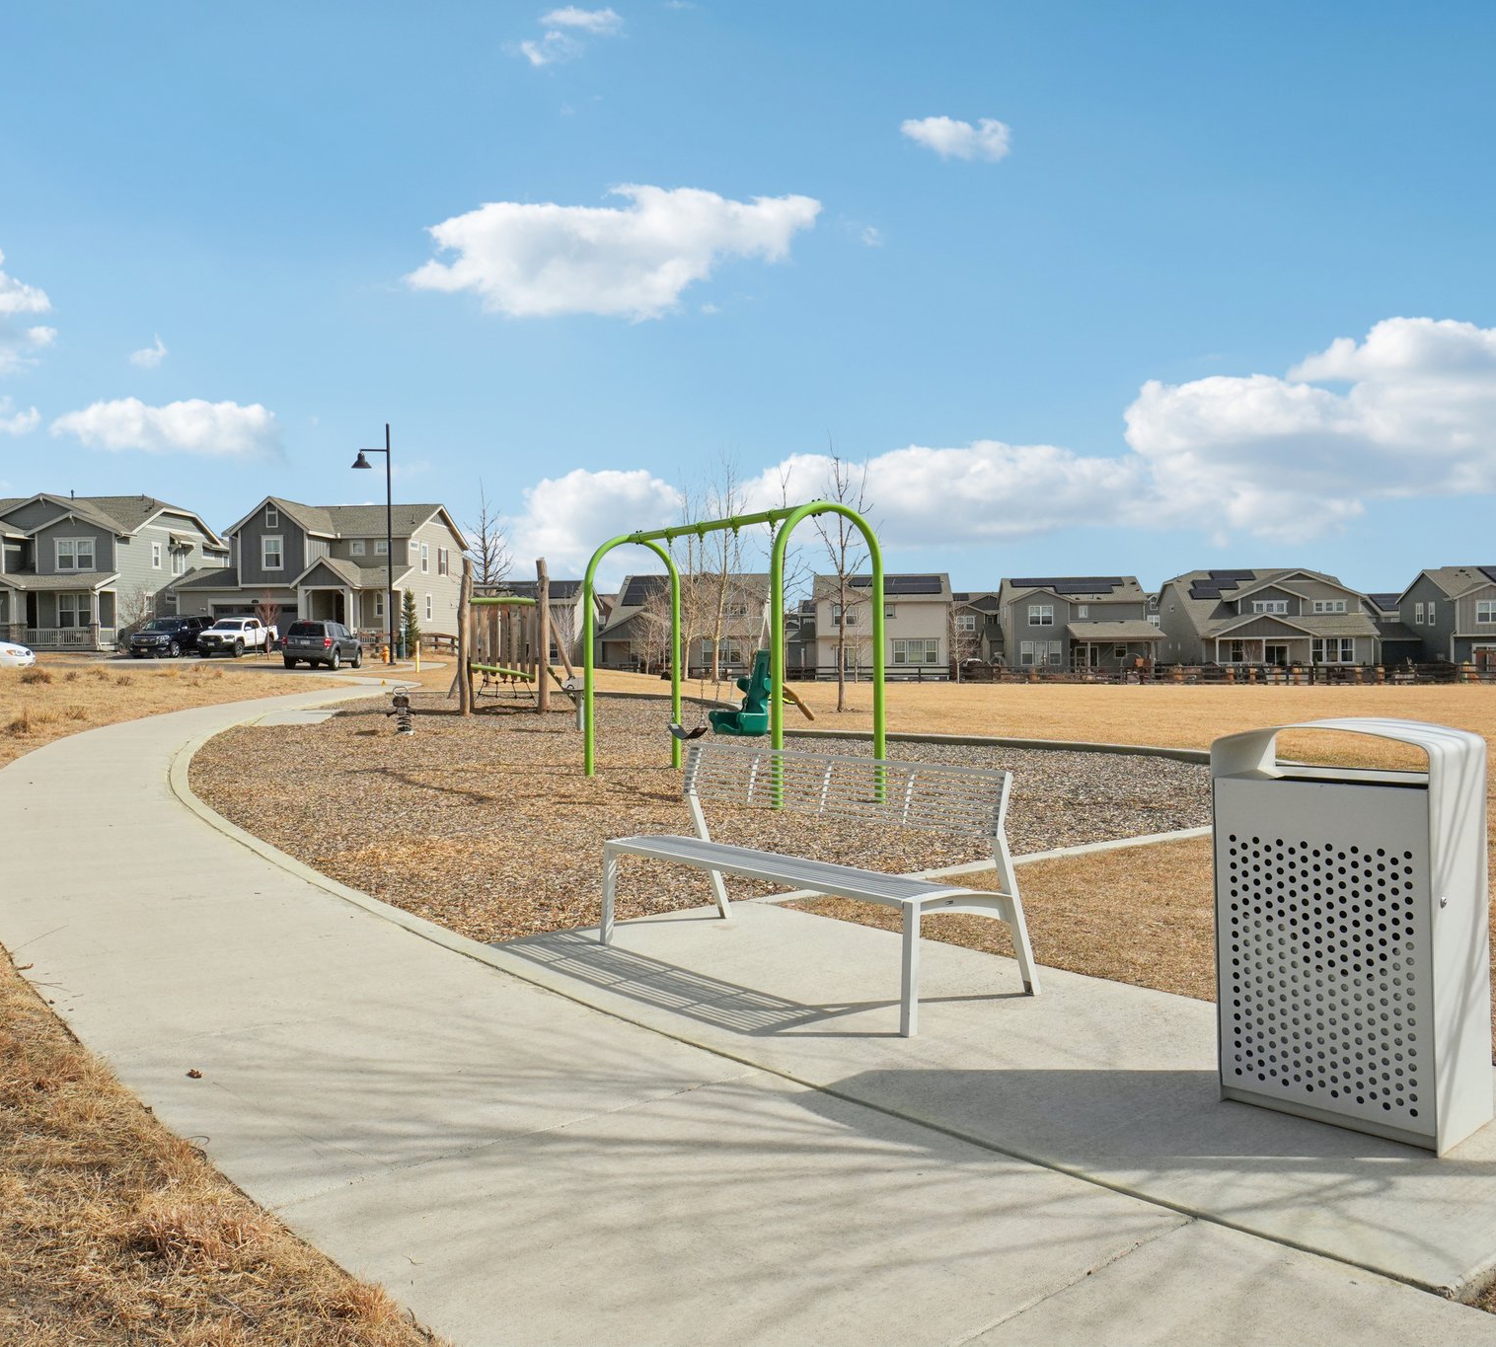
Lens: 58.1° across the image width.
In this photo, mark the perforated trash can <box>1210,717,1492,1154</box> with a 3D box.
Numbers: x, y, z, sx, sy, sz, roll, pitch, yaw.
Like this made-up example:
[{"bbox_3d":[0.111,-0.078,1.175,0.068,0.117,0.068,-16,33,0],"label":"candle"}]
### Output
[{"bbox_3d":[1.642,0.661,3.670,0.366,1.071,0.579,-4,3,-41],"label":"perforated trash can"}]

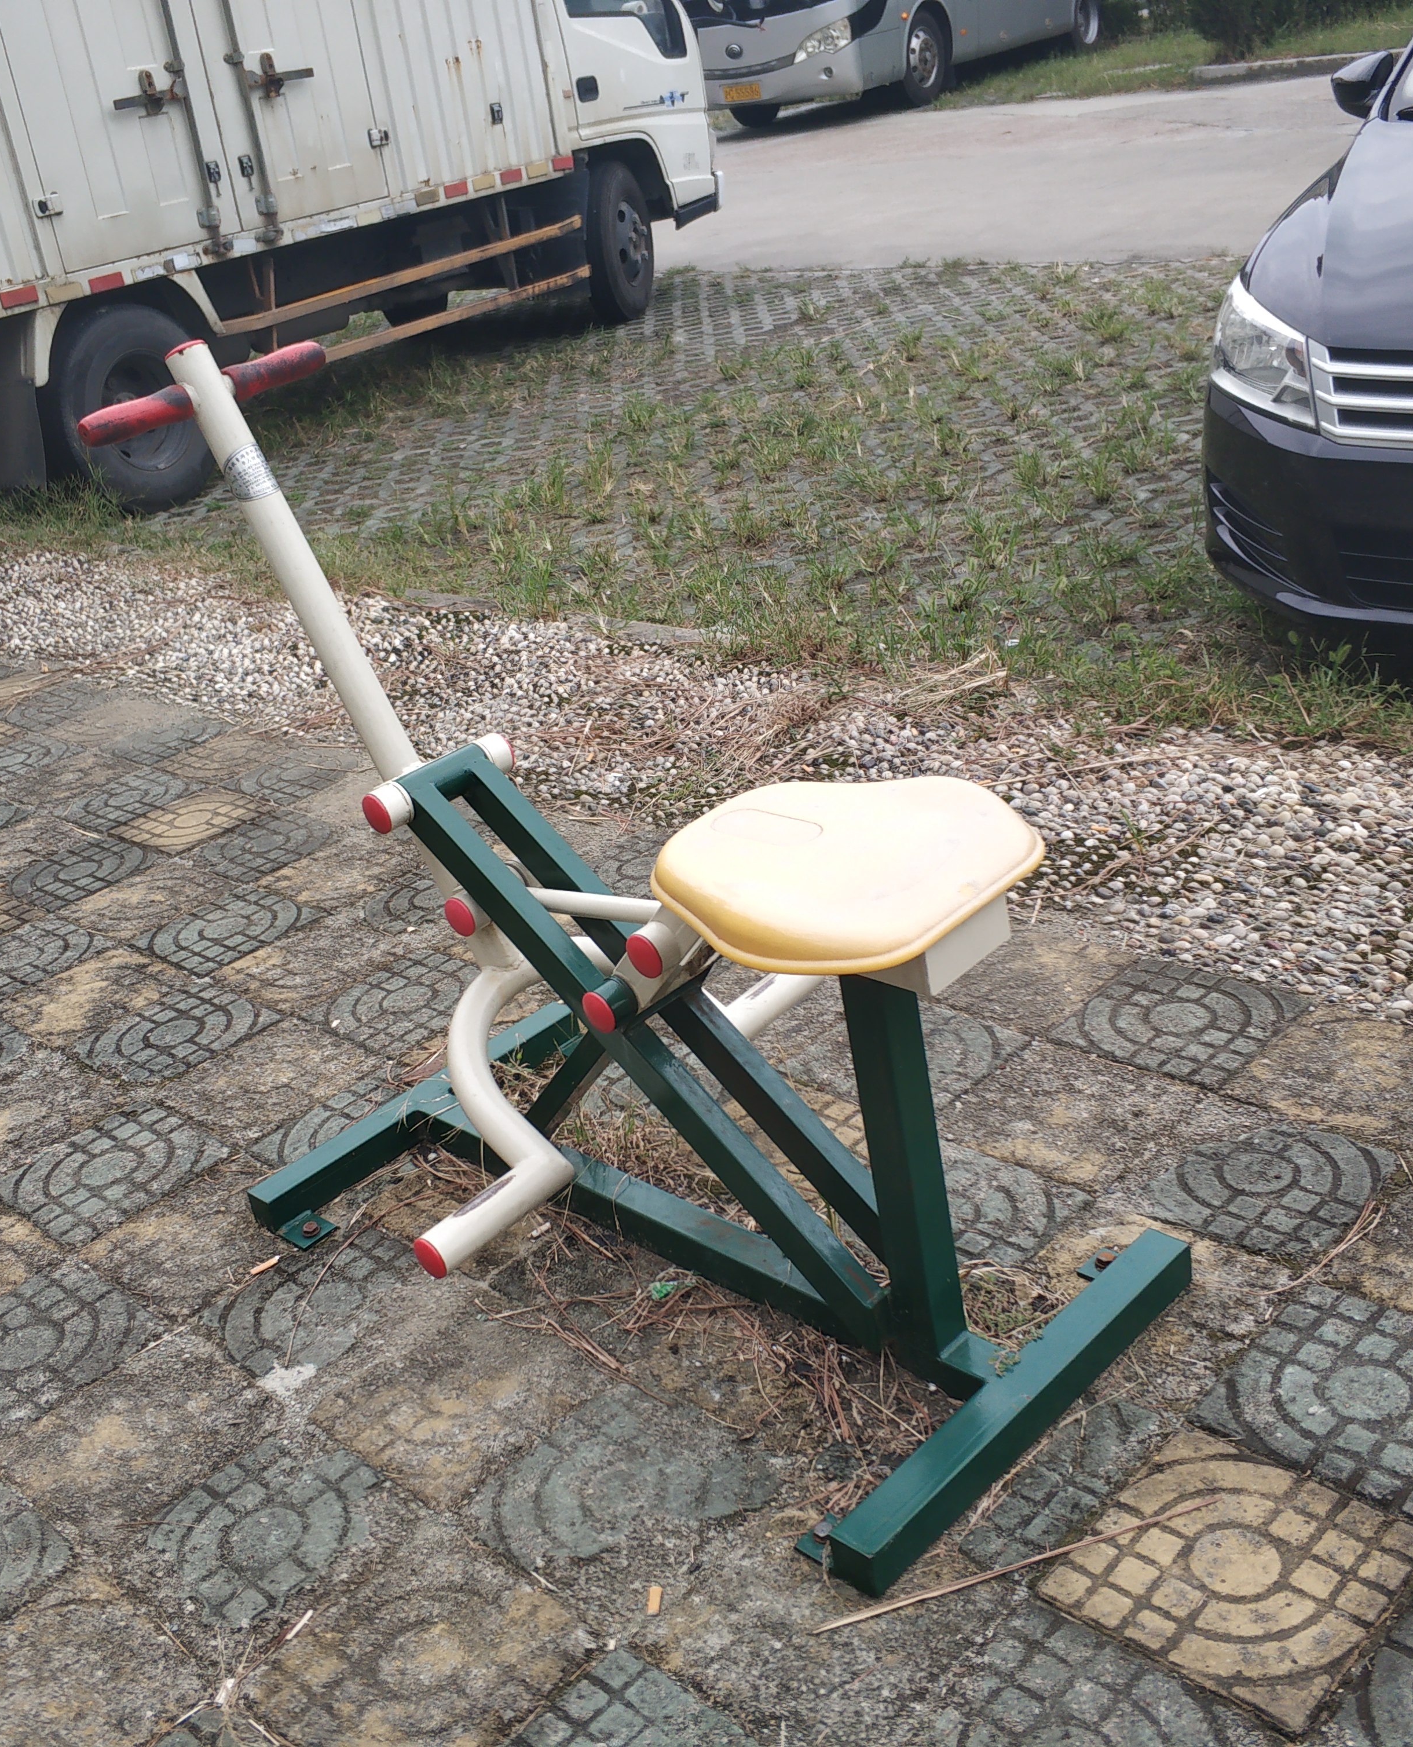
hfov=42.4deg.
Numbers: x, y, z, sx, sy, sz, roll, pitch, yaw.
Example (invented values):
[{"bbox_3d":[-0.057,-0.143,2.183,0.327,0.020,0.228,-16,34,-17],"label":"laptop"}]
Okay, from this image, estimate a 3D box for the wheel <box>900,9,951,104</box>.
[{"bbox_3d":[2.273,-8.940,19.974,0.280,0.970,0.970,8,30,32],"label":"wheel"}]

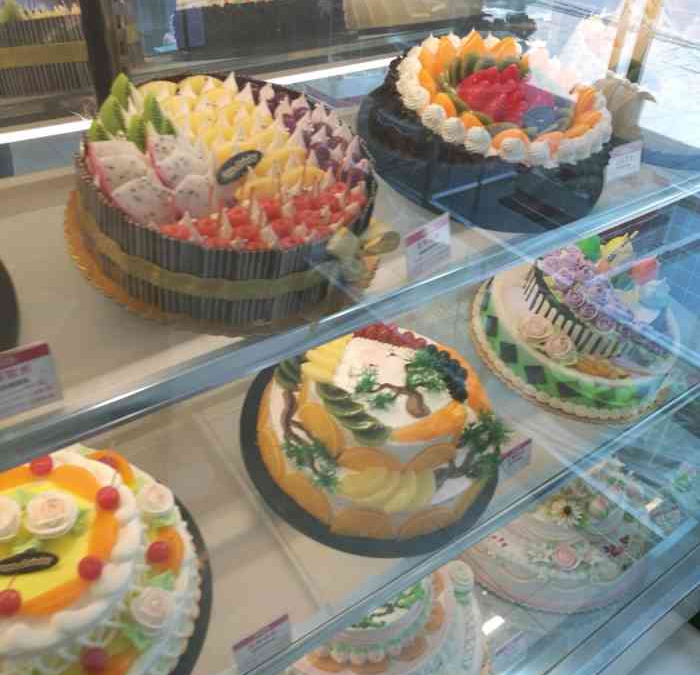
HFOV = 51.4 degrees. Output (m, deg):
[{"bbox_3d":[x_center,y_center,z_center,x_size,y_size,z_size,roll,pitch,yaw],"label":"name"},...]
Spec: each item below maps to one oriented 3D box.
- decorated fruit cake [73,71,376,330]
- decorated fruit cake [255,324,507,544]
[{"bbox_3d":[-0.135,-0.170,0.814,0.316,0.099,0.316,7,48,-8],"label":"decorated fruit cake"},{"bbox_3d":[0.044,0.092,0.971,0.321,0.134,0.321,7,48,-8],"label":"decorated fruit cake"}]

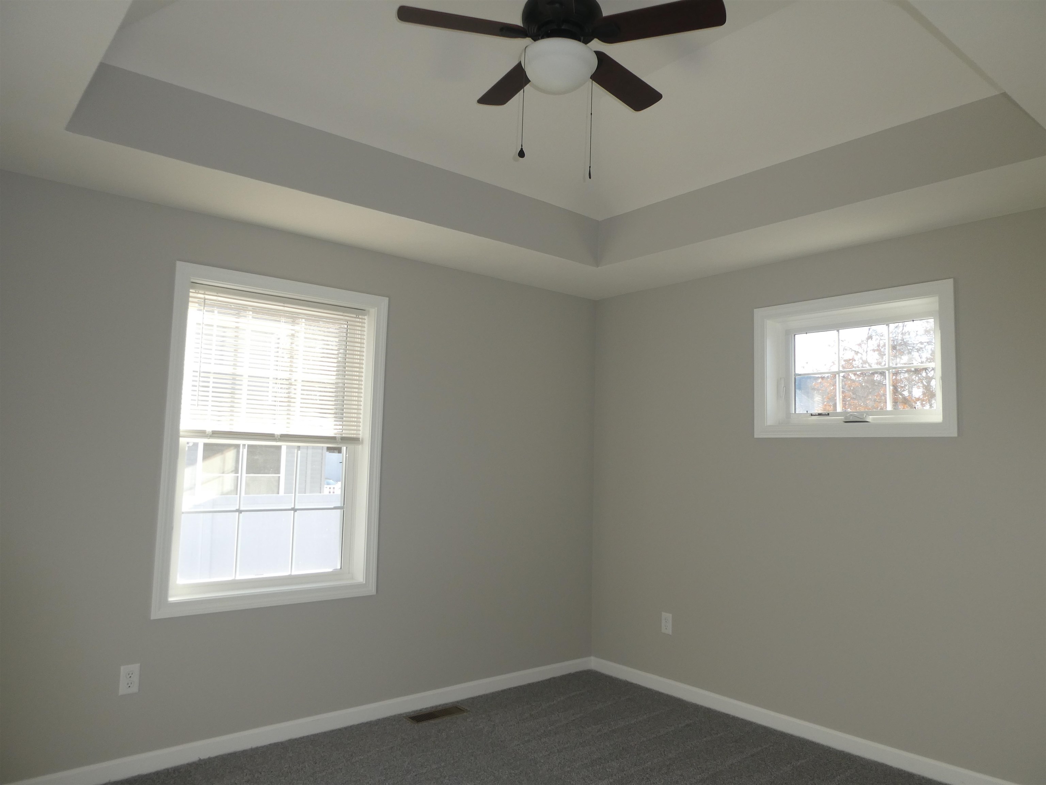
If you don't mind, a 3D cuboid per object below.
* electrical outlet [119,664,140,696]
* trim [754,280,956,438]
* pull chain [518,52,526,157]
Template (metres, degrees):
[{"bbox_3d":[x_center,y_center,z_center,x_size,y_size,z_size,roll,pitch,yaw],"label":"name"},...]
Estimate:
[{"bbox_3d":[-1.629,1.188,3.005,0.072,0.116,0.009,6,-7,-40],"label":"electrical outlet"},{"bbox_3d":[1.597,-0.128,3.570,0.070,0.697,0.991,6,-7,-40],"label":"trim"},{"bbox_3d":[0.003,-0.952,2.380,0.025,0.370,0.022,1,-5,0],"label":"pull chain"}]

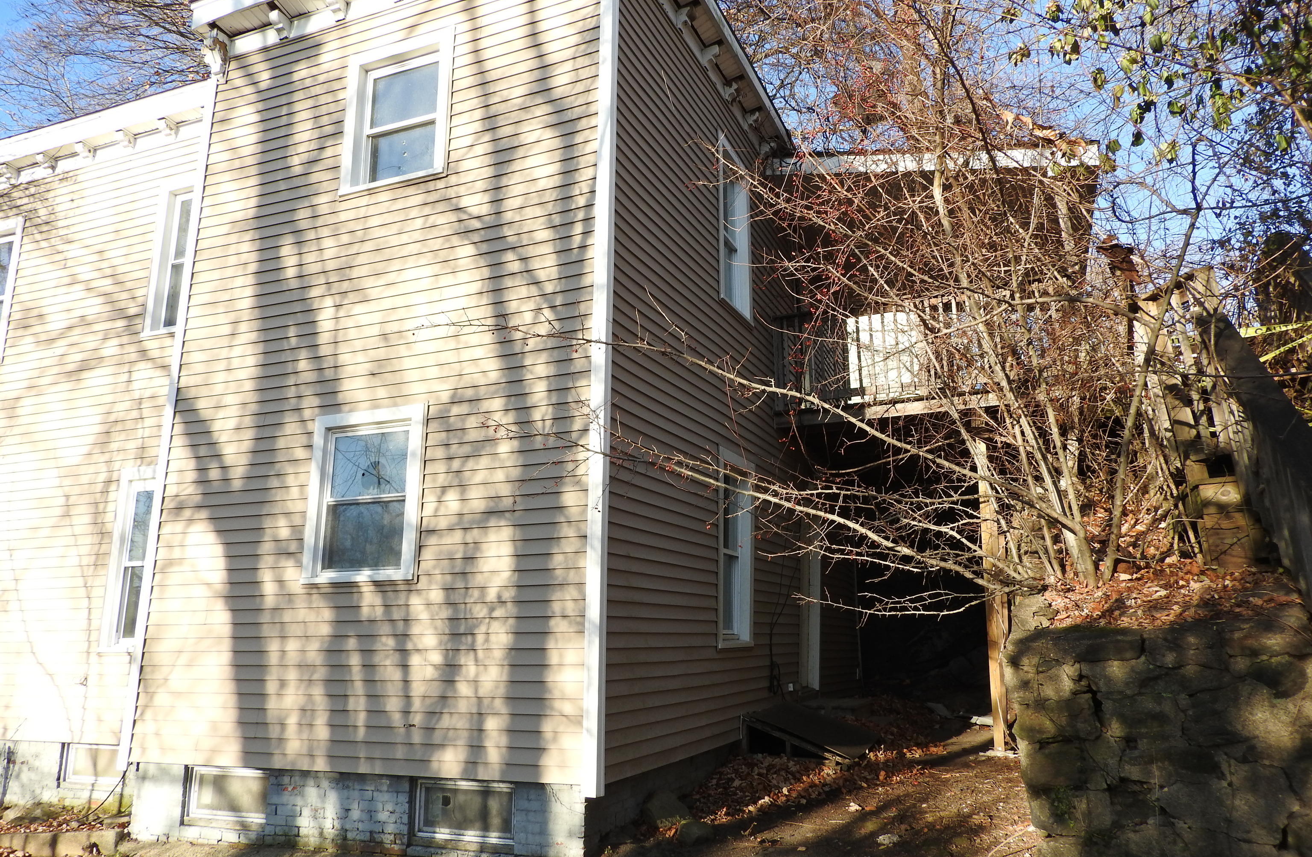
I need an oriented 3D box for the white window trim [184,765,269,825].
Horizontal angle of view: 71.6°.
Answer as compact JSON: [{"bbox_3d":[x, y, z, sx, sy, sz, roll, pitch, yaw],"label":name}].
[{"bbox_3d":[-3.103,2.679,6.667,0.790,0.400,0.110,-5,-15,21],"label":"white window trim"}]

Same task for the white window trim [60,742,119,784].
[{"bbox_3d":[-5.111,3.088,8.350,0.790,0.400,0.110,-5,-15,21],"label":"white window trim"}]

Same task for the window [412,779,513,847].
[{"bbox_3d":[-1.239,2.500,5.936,0.790,0.400,0.110,-5,-15,21],"label":"window"}]

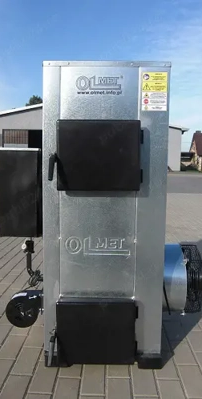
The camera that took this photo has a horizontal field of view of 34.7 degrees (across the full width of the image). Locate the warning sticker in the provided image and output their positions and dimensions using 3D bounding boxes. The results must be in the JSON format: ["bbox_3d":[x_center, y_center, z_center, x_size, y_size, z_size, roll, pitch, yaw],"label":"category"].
[{"bbox_3d":[0.216,-0.430,1.292,0.099,0.150,0.002,1,6,0],"label":"warning sticker"}]

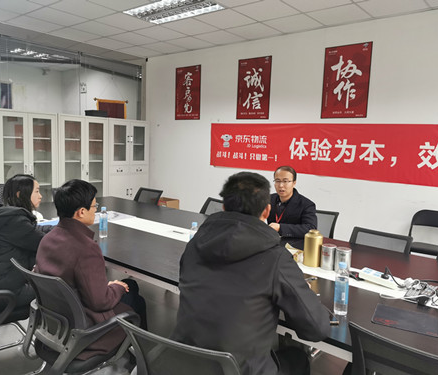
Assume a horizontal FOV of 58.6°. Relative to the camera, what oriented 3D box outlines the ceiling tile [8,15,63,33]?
[{"bbox_3d":[-2.530,-2.262,5.412,0.527,0.015,0.606,7,8,38],"label":"ceiling tile"}]

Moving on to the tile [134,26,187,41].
[{"bbox_3d":[-0.847,-2.211,5.595,0.606,0.020,0.606,8,8,39],"label":"tile"}]

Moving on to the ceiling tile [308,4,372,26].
[{"bbox_3d":[1.403,-1.996,4.528,0.606,0.020,0.616,8,8,39],"label":"ceiling tile"}]

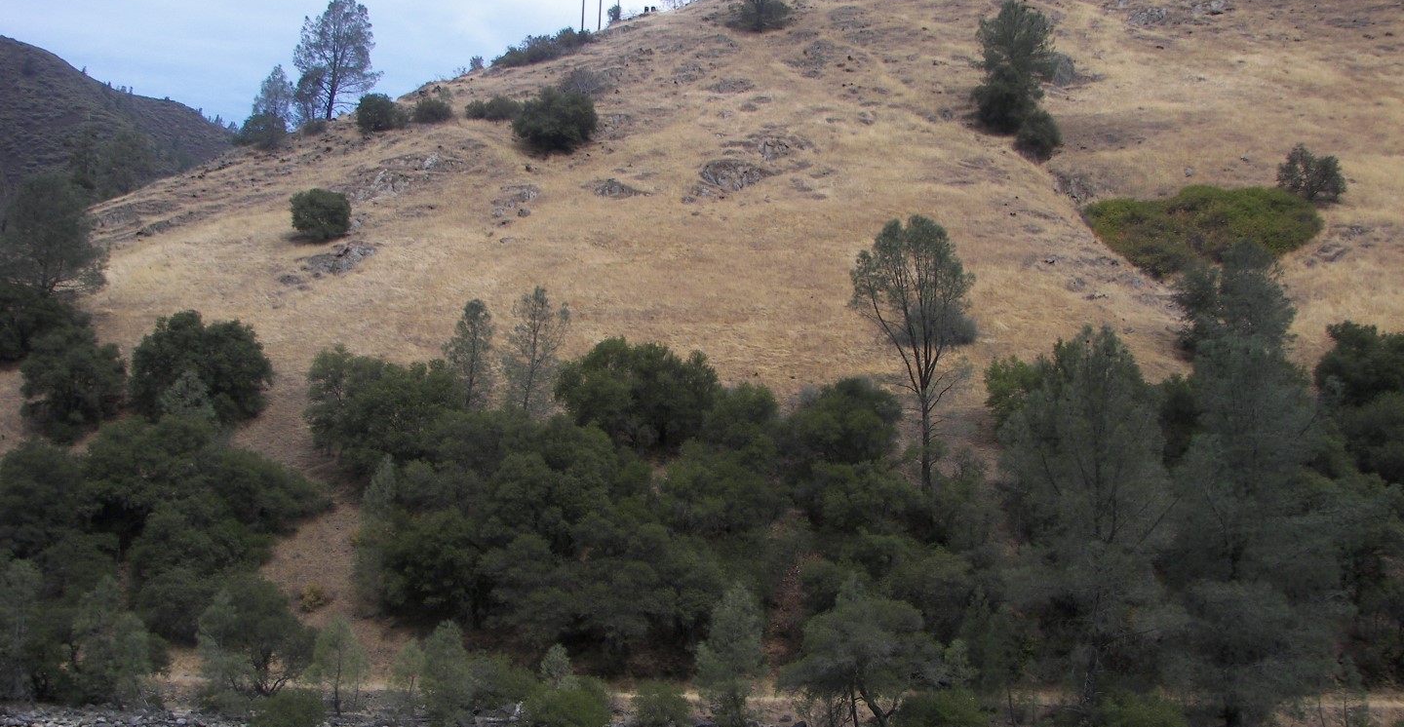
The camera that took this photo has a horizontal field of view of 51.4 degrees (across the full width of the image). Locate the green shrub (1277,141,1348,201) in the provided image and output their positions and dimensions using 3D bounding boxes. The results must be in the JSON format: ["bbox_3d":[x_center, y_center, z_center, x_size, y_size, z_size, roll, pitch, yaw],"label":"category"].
[{"bbox_3d":[49.241,-15.424,118.000,5.503,4.729,5.106,2,-7,0],"label":"green shrub"}]

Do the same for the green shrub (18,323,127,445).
[{"bbox_3d":[-35.758,1.029,83.000,5.990,6.680,5.690,1,-8,0],"label":"green shrub"}]

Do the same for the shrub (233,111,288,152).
[{"bbox_3d":[-49.827,-26.215,165.000,5.950,3.730,5.360,1,-8,0],"label":"shrub"}]

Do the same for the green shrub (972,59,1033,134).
[{"bbox_3d":[27.269,-24.145,132.000,5.482,6.348,5.369,2,-7,0],"label":"green shrub"}]

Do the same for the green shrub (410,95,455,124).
[{"bbox_3d":[-30.367,-28.694,165.000,4.740,2.590,4.260,1,-8,0],"label":"green shrub"}]

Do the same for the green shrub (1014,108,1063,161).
[{"bbox_3d":[32.234,-22.085,140.000,4.530,4.530,4.310,1,-8,0],"label":"green shrub"}]

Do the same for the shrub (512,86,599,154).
[{"bbox_3d":[-14.596,-24.236,145.000,8.430,5.640,7.590,1,-8,0],"label":"shrub"}]

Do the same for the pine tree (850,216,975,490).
[{"bbox_3d":[10.385,-0.216,72.000,5.928,14.117,5.501,2,-7,0],"label":"pine tree"}]

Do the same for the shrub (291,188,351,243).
[{"bbox_3d":[-27.671,-10.750,106.000,4.325,3.785,4.236,2,-7,0],"label":"shrub"}]

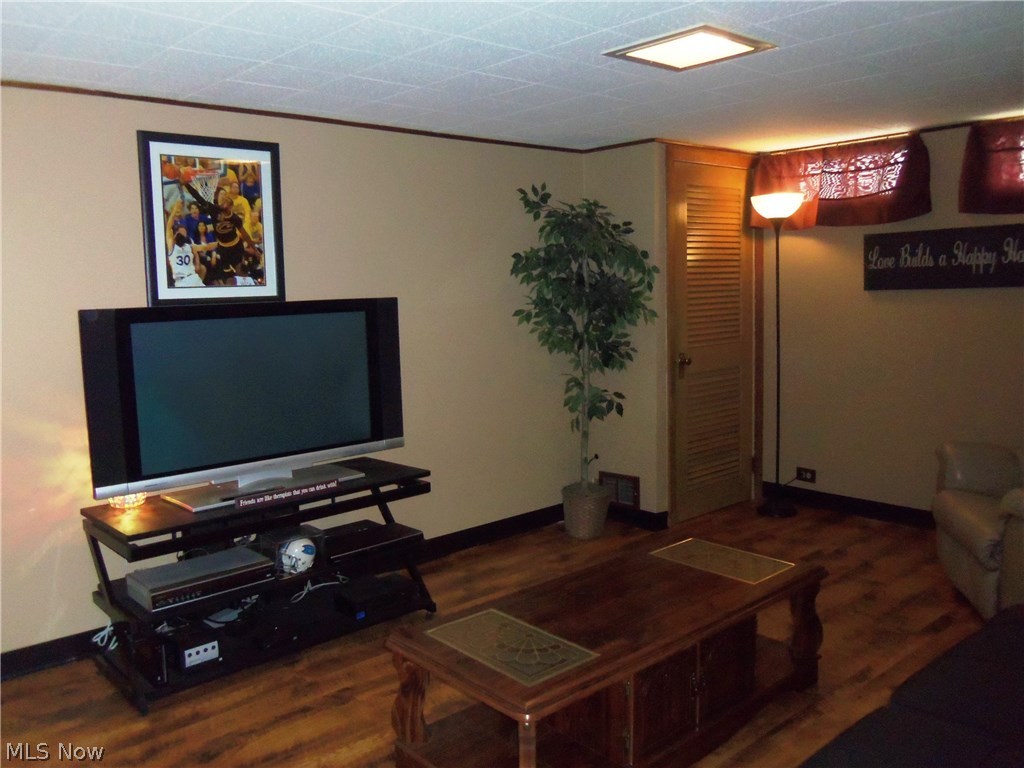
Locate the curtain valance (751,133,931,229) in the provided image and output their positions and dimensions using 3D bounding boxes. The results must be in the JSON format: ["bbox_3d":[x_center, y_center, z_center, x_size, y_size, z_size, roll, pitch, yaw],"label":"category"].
[{"bbox_3d":[1.803,-1.100,4.599,0.130,0.456,0.966,-7,9,-40],"label":"curtain valance"}]

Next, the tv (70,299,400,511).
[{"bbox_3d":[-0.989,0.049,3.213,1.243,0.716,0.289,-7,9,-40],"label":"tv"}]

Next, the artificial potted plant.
[{"bbox_3d":[0.383,-0.105,4.418,0.588,1.873,0.568,-7,9,-40],"label":"artificial potted plant"}]

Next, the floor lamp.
[{"bbox_3d":[1.536,-0.157,4.774,0.279,1.828,0.279,-7,9,-40],"label":"floor lamp"}]

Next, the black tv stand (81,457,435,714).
[{"bbox_3d":[-0.937,0.708,3.257,1.206,0.600,0.518,-7,9,-40],"label":"black tv stand"}]

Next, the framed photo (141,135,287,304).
[{"bbox_3d":[-1.195,-0.648,3.350,0.566,0.671,0.030,-7,9,-40],"label":"framed photo"}]

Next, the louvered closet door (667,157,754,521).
[{"bbox_3d":[1.169,-0.247,4.841,0.769,2.003,0.044,-7,9,-40],"label":"louvered closet door"}]

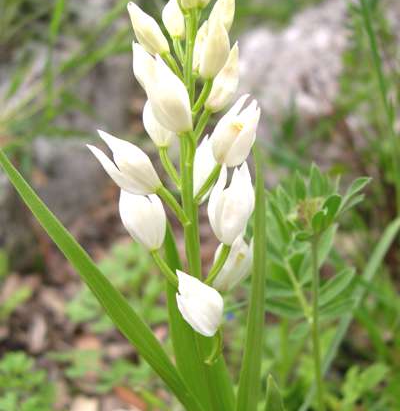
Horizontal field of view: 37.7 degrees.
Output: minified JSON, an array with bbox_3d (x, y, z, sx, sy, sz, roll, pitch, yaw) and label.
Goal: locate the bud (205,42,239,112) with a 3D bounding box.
[{"bbox_3d":[0.009,-0.053,0.240,0.011,0.030,0.011,20,6,0],"label":"bud"}]

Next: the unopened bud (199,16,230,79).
[{"bbox_3d":[0.006,-0.062,0.232,0.011,0.024,0.011,11,6,0],"label":"unopened bud"}]

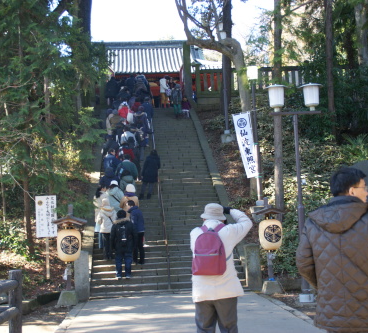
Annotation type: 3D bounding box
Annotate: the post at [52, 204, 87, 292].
[{"bbox_3d":[-2.388,1.693,13.032,0.700,1.801,0.520,-1,-7,-9],"label":"post"}]

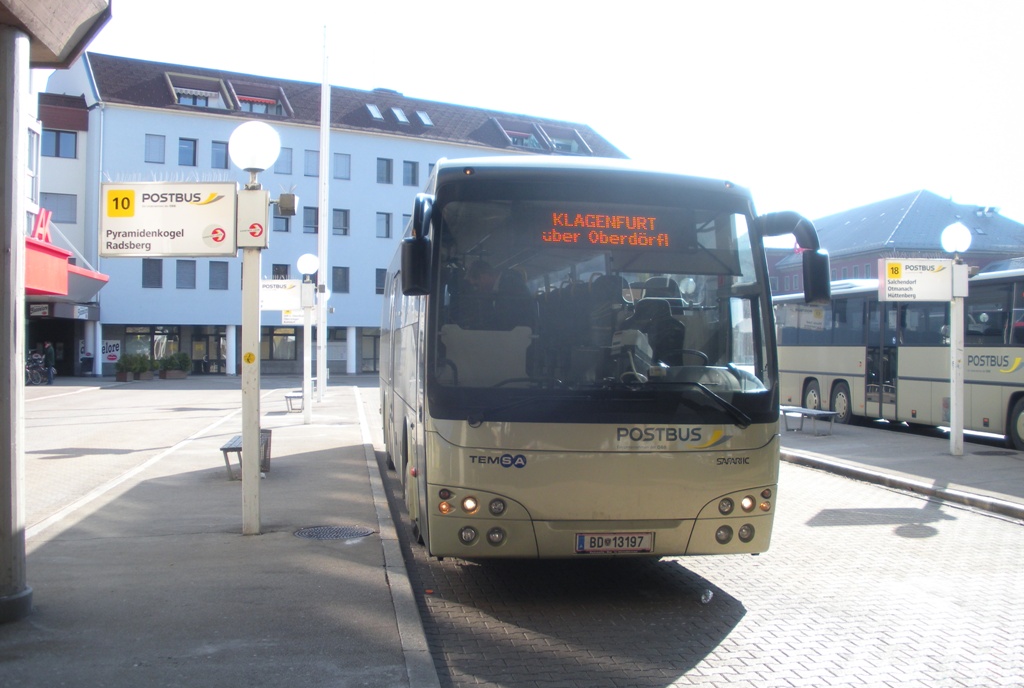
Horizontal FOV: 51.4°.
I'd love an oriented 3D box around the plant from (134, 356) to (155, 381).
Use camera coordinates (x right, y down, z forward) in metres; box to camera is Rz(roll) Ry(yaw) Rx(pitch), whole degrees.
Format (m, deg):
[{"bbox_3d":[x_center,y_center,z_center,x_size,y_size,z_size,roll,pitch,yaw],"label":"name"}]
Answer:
[{"bbox_3d":[-17.355,1.150,50.303,0.850,1.130,0.800,1,0,-33],"label":"plant"}]

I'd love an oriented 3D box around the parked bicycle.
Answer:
[{"bbox_3d":[-18.754,1.065,42.000,0.600,1.100,1.700,0,0,15],"label":"parked bicycle"}]

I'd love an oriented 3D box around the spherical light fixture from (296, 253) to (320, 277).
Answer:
[{"bbox_3d":[-4.242,-1.657,22.200,0.450,0.460,0.450,0,0,-9],"label":"spherical light fixture"}]

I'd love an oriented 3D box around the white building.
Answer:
[{"bbox_3d":[-10.735,-7.404,73.542,36.800,18.500,15.000,1,0,-33],"label":"white building"}]

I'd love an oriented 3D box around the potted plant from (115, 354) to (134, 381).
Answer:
[{"bbox_3d":[-16.172,1.024,44.500,0.750,1.150,0.800,0,0,30],"label":"potted plant"}]

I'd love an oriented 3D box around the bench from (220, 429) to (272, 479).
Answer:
[{"bbox_3d":[-3.371,1.467,13.700,0.500,0.440,1.600,0,0,-9],"label":"bench"}]

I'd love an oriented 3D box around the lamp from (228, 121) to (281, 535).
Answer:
[{"bbox_3d":[-2.239,-0.149,9.248,0.460,3.570,0.460,0,0,-9],"label":"lamp"}]

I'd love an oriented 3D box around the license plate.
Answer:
[{"bbox_3d":[0.693,1.347,7.200,0.520,0.120,0.015,0,0,-9],"label":"license plate"}]

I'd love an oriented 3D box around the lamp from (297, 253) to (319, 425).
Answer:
[{"bbox_3d":[-4.260,-0.105,22.258,0.460,3.570,0.460,0,0,-9],"label":"lamp"}]

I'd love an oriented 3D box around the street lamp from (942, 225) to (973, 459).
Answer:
[{"bbox_3d":[6.915,-0.052,16.508,0.460,3.570,0.460,0,0,-9],"label":"street lamp"}]

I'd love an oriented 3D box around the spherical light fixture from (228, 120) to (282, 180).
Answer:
[{"bbox_3d":[-2.244,-1.703,9.300,0.450,0.480,0.450,0,0,-9],"label":"spherical light fixture"}]

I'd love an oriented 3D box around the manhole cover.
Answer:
[{"bbox_3d":[-1.545,1.646,9.270,0.690,0.030,0.690,0,0,-9],"label":"manhole cover"}]

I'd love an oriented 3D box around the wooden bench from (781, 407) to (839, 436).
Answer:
[{"bbox_3d":[5.708,1.502,20.500,0.500,0.440,1.600,0,0,-9],"label":"wooden bench"}]

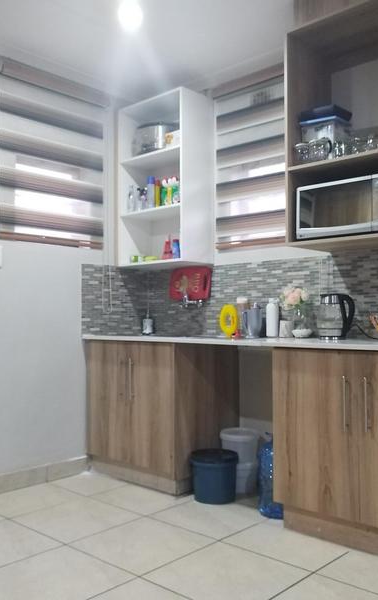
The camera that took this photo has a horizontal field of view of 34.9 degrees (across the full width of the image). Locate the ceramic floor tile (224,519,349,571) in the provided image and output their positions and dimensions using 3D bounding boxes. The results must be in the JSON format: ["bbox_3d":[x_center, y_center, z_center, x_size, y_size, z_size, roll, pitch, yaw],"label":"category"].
[{"bbox_3d":[0.497,1.115,2.781,0.500,0.010,0.500,-1,-1,43],"label":"ceramic floor tile"}]

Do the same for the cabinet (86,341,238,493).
[{"bbox_3d":[-0.172,0.697,3.928,0.820,0.875,0.605,-1,-1,43],"label":"cabinet"}]

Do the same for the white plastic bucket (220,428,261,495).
[{"bbox_3d":[0.301,0.956,3.565,0.237,0.338,0.237,0,-1,0],"label":"white plastic bucket"}]

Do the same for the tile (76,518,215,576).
[{"bbox_3d":[-0.210,1.120,2.757,0.500,0.010,0.500,-1,-1,43],"label":"tile"}]

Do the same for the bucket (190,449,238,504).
[{"bbox_3d":[0.149,0.999,3.405,0.275,0.250,0.275,0,-1,0],"label":"bucket"}]

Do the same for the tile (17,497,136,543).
[{"bbox_3d":[-0.575,1.128,3.098,0.500,0.010,0.500,-1,-1,43],"label":"tile"}]

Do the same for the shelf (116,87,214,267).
[{"bbox_3d":[-0.158,-0.788,4.124,0.613,1.107,0.312,-1,-1,43],"label":"shelf"}]

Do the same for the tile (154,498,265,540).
[{"bbox_3d":[0.132,1.124,3.122,0.500,0.010,0.500,-1,-1,43],"label":"tile"}]

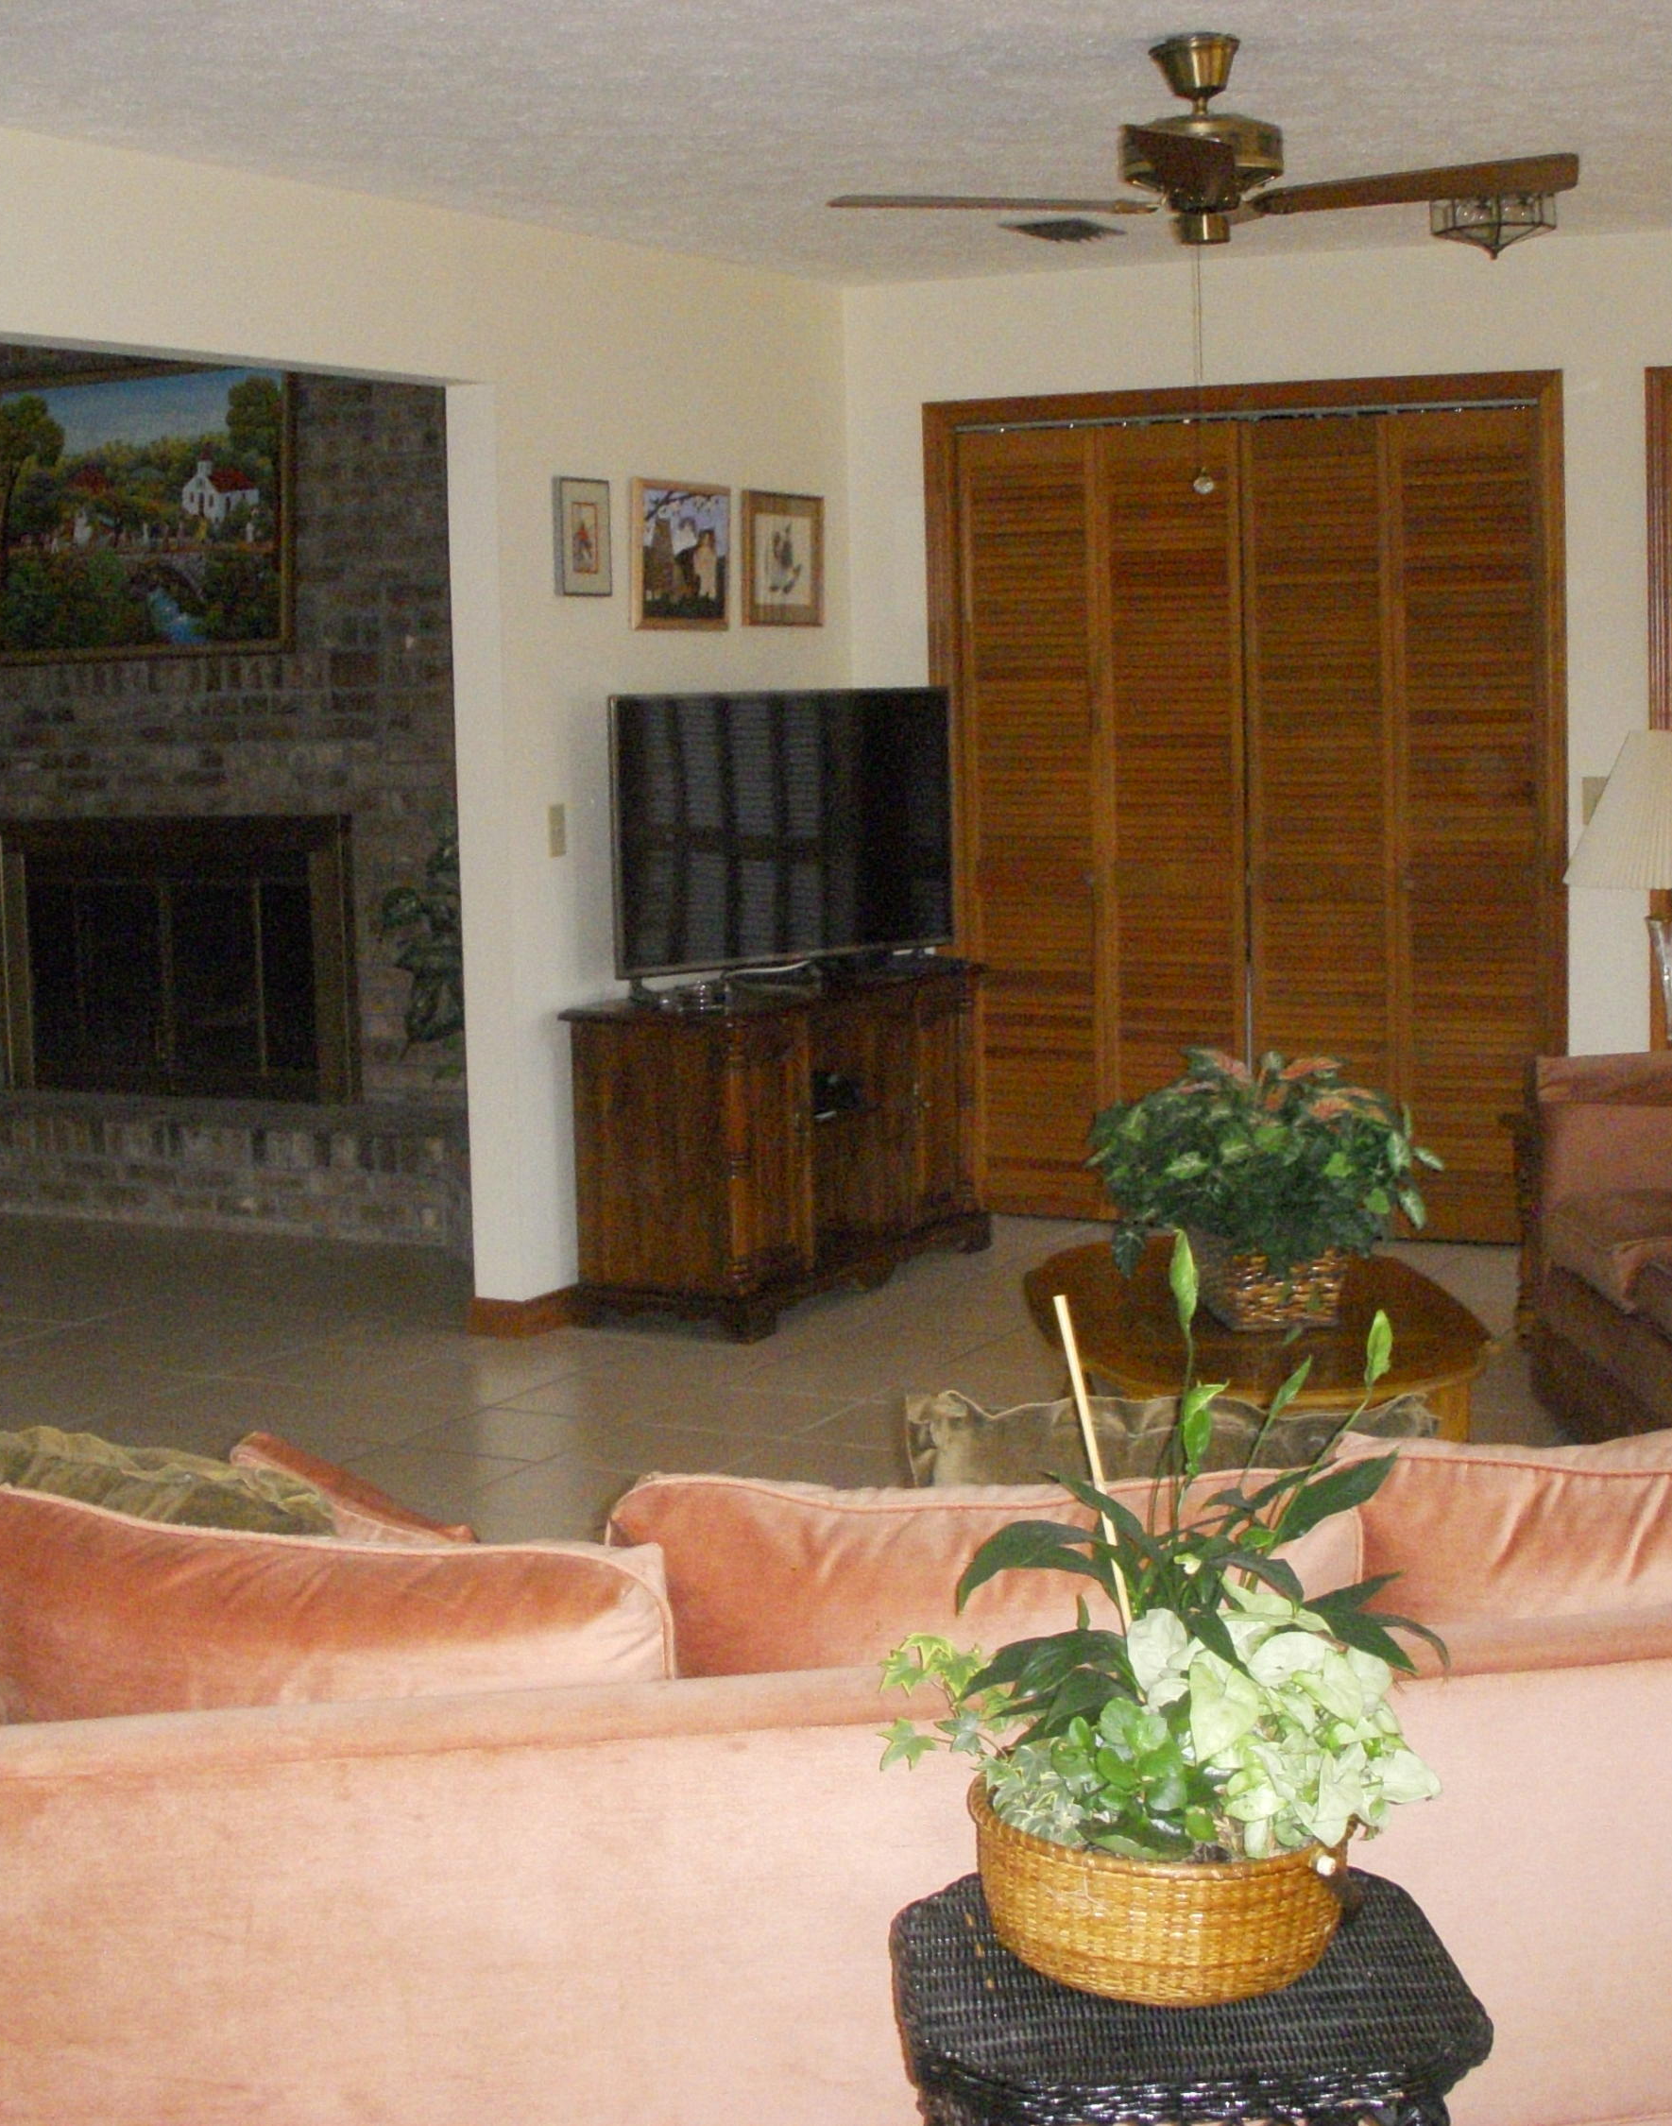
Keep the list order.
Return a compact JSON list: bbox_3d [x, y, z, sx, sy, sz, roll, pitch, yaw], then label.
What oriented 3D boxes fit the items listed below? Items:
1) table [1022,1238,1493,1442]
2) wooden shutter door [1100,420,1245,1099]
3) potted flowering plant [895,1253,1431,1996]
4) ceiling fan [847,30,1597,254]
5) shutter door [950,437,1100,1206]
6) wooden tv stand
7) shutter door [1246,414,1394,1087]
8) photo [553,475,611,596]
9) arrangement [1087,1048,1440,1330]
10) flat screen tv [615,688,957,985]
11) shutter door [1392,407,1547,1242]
[{"bbox_3d":[0.666,0.601,5.069,0.685,0.428,1.228,-2,8,-2],"label":"table"},{"bbox_3d":[0.856,-0.594,7.860,0.385,2.020,0.035,3,9,27],"label":"wooden shutter door"},{"bbox_3d":[0.247,0.400,2.370,0.420,0.560,0.390,-1,8,6],"label":"potted flowering plant"},{"bbox_3d":[0.556,-1.391,4.761,1.150,0.315,1.150,0,8,7],"label":"ceiling fan"},{"bbox_3d":[0.513,-0.612,8.015,0.370,2.015,0.035,2,9,25],"label":"shutter door"},{"bbox_3d":[-0.113,0.172,7.339,0.490,0.710,1.190,3,9,29],"label":"wooden tv stand"},{"bbox_3d":[1.200,-0.579,7.690,0.370,2.010,0.035,2,9,25],"label":"shutter door"},{"bbox_3d":[-0.558,-1.157,6.854,0.022,0.257,0.205,2,9,25],"label":"photo"},{"bbox_3d":[0.692,0.190,5.040,0.542,0.400,0.525,-1,8,-1],"label":"arrangement"},{"bbox_3d":[-0.142,-0.548,7.324,1.080,0.632,0.065,-9,11,-43],"label":"flat screen tv"},{"bbox_3d":[1.529,-0.565,7.534,0.370,2.011,0.035,2,9,25],"label":"shutter door"}]

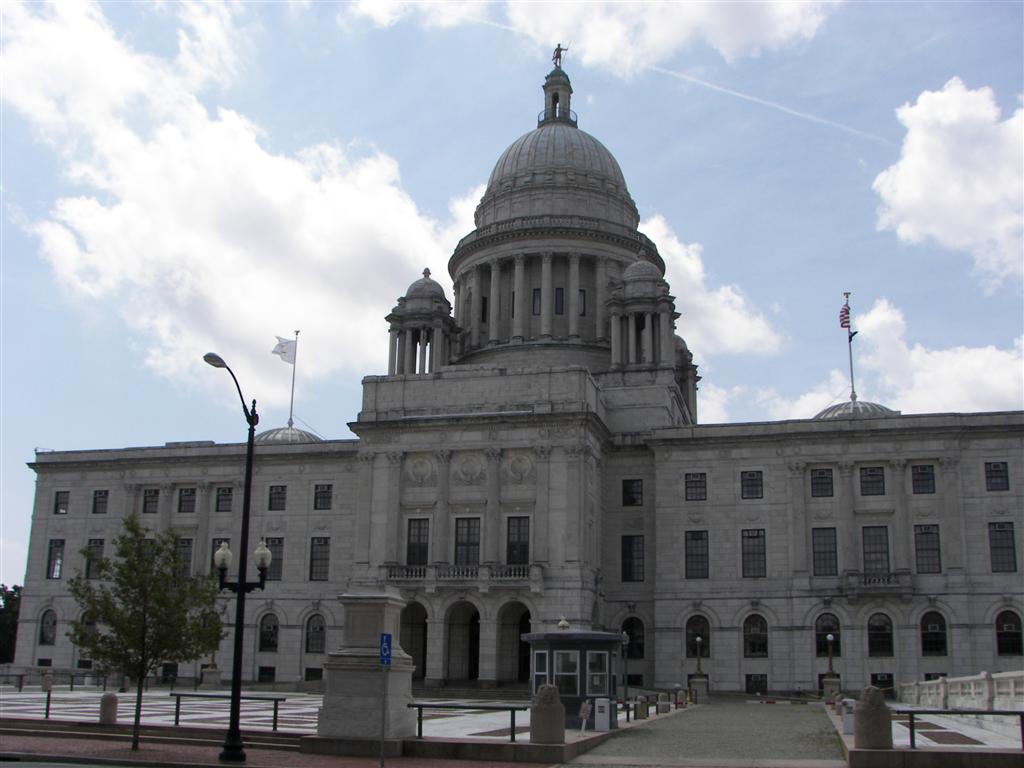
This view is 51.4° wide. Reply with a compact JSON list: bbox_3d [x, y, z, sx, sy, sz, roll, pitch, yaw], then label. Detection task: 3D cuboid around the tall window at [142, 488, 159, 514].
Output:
[{"bbox_3d":[-34.789,11.358,102.765,1.700,2.300,0.300,-3,-14,14],"label":"tall window"}]

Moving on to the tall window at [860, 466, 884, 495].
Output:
[{"bbox_3d":[28.316,7.652,83.576,1.748,2.237,0.350,-3,-15,14],"label":"tall window"}]

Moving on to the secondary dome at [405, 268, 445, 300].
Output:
[{"bbox_3d":[-8.887,-10.251,109.158,4.192,3.391,4.192,1,-15,0],"label":"secondary dome"}]

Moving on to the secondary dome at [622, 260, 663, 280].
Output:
[{"bbox_3d":[13.120,-11.268,106.659,4.028,2.193,4.028,-3,-16,15],"label":"secondary dome"}]

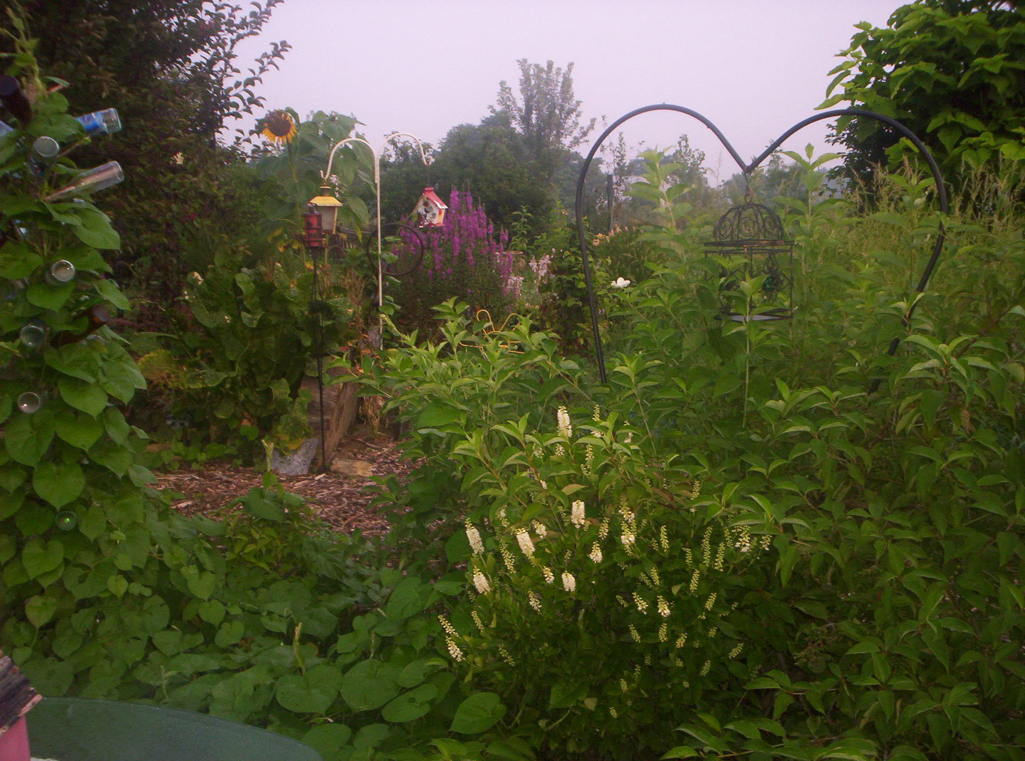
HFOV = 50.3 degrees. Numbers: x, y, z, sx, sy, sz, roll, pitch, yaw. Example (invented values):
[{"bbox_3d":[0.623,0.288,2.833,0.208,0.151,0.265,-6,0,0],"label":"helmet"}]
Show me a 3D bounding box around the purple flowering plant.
[{"bbox_3d":[-0.435,-0.553,8.213,0.970,1.670,0.900,-1,9,-3],"label":"purple flowering plant"}]

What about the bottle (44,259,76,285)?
[{"bbox_3d":[-1.342,-0.308,3.227,0.066,0.066,0.245,-6,1,-29],"label":"bottle"}]

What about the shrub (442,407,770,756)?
[{"bbox_3d":[0.266,0.606,3.082,0.880,0.940,0.820,0,9,5],"label":"shrub"}]

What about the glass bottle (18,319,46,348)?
[{"bbox_3d":[-1.390,-0.148,3.173,0.066,0.066,0.245,-4,10,-21],"label":"glass bottle"}]

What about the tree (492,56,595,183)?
[{"bbox_3d":[0.733,-4.979,25.539,2.550,5.000,2.500,-1,9,2],"label":"tree"}]

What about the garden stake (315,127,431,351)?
[{"bbox_3d":[-0.866,-0.533,6.899,0.720,2.050,0.080,-2,9,-7],"label":"garden stake"}]

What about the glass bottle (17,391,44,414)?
[{"bbox_3d":[-1.450,0.058,3.317,0.066,0.066,0.245,-4,4,-17],"label":"glass bottle"}]

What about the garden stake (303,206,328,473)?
[{"bbox_3d":[-1.150,-0.214,6.442,0.120,1.570,0.120,-2,9,-10],"label":"garden stake"}]

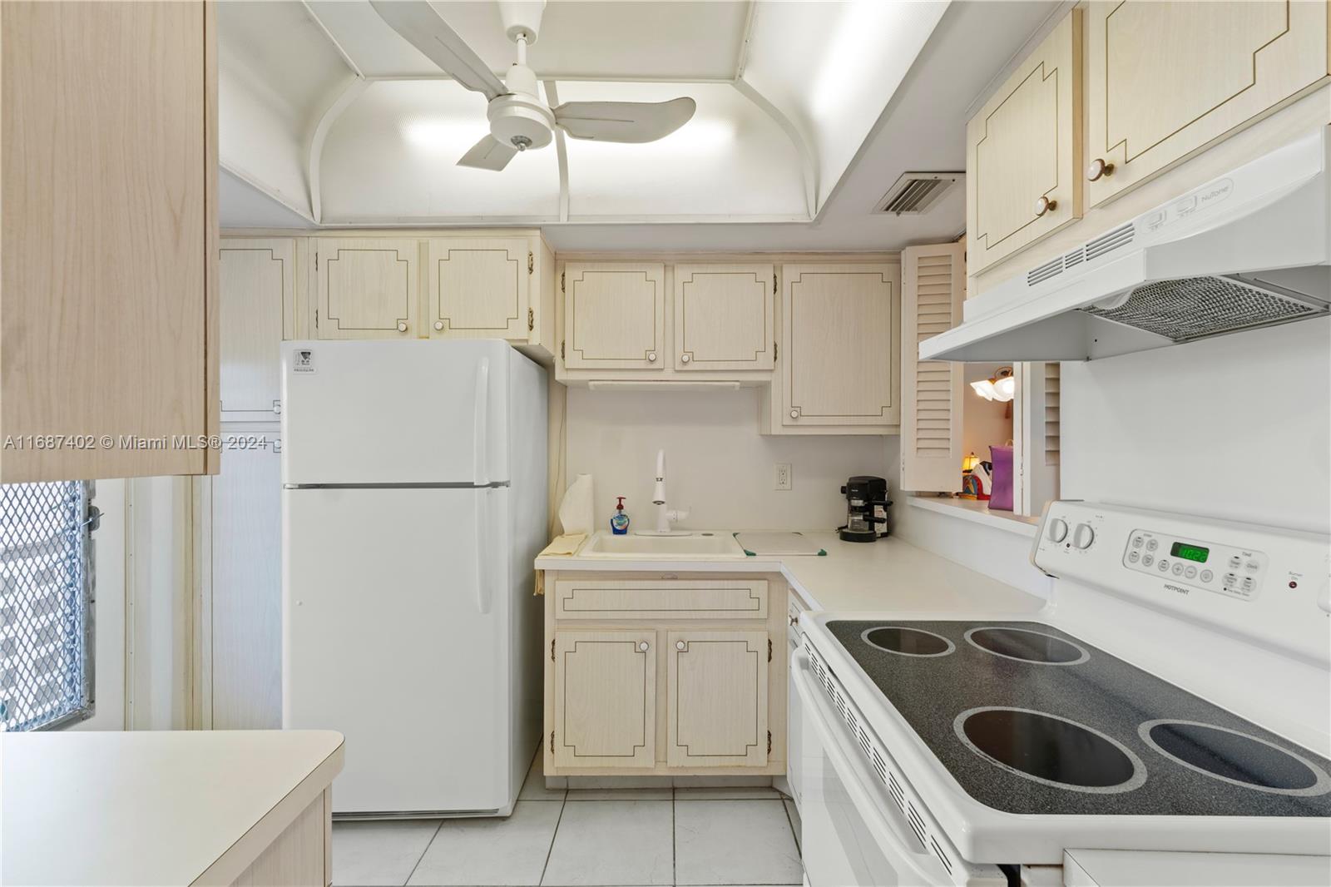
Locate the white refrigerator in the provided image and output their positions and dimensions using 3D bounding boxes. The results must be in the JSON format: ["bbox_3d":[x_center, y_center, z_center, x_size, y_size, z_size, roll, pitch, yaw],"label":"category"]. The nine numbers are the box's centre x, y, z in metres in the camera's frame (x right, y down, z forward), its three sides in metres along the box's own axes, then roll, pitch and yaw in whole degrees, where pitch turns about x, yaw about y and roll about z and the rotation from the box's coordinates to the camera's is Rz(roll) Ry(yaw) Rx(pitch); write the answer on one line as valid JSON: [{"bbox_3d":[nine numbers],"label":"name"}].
[{"bbox_3d":[-0.940,0.491,2.290,0.798,1.710,0.695,0,0,1],"label":"white refrigerator"}]

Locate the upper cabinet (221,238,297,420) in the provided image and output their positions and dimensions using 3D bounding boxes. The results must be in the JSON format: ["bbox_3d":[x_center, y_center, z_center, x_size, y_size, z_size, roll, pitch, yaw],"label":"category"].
[{"bbox_3d":[-1.567,-0.437,2.416,0.380,0.695,0.615,0,0,1],"label":"upper cabinet"}]

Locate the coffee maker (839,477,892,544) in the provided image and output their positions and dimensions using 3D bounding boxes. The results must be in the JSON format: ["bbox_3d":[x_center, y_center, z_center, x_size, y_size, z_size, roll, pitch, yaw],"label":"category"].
[{"bbox_3d":[0.910,0.293,2.537,0.180,0.290,0.200,0,0,43],"label":"coffee maker"}]

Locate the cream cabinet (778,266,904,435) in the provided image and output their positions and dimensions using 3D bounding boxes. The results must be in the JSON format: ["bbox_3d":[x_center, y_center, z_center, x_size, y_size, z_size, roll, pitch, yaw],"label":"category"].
[{"bbox_3d":[0.750,-0.418,2.524,0.571,0.763,0.325,0,0,1],"label":"cream cabinet"}]

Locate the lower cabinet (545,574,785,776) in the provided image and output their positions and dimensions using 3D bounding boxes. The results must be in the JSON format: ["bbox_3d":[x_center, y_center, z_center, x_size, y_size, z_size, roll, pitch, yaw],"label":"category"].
[{"bbox_3d":[0.003,0.872,2.396,0.914,0.773,0.615,0,0,1],"label":"lower cabinet"}]

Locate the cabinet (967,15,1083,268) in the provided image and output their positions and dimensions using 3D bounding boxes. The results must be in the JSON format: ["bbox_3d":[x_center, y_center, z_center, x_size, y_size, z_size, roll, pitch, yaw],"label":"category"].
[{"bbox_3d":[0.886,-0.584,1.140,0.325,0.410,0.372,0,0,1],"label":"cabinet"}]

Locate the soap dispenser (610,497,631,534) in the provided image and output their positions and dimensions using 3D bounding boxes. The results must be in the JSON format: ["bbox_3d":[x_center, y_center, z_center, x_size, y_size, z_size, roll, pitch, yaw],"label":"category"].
[{"bbox_3d":[-0.212,0.341,2.620,0.083,0.174,0.050,0,0,-2],"label":"soap dispenser"}]

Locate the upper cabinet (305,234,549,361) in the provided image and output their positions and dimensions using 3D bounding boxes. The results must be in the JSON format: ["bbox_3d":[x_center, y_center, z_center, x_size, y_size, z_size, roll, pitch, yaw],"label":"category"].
[{"bbox_3d":[-0.913,-0.589,2.405,0.886,0.431,0.615,0,0,1],"label":"upper cabinet"}]

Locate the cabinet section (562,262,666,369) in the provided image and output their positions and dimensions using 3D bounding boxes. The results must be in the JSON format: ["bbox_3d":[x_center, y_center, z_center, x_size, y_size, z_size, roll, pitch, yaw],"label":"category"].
[{"bbox_3d":[-0.220,-0.549,2.535,0.440,0.460,0.300,0,1,0],"label":"cabinet section"}]

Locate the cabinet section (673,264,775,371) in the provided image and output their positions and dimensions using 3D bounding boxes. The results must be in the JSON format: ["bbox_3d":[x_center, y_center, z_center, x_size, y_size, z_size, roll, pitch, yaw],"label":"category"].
[{"bbox_3d":[0.255,-0.545,2.535,0.440,0.460,0.300,0,1,0],"label":"cabinet section"}]

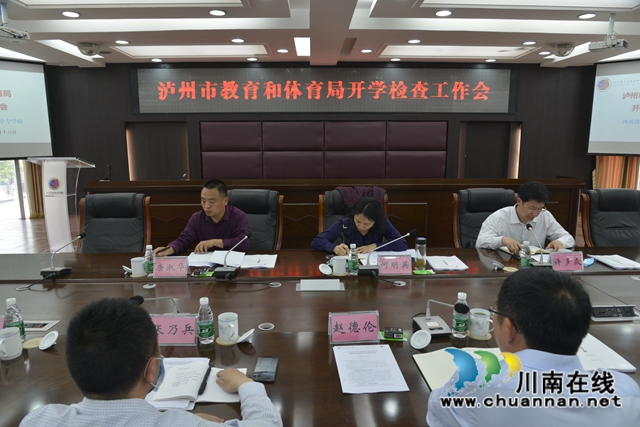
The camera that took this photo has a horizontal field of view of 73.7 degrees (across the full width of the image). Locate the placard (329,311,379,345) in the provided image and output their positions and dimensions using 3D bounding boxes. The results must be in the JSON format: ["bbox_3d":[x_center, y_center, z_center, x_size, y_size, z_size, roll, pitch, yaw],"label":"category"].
[{"bbox_3d":[0.134,0.442,1.691,0.190,0.110,0.086,-1,9,-8],"label":"placard"}]

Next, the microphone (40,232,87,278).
[{"bbox_3d":[-1.527,0.252,2.603,0.125,0.185,0.389,1,10,4],"label":"microphone"}]

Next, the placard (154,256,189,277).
[{"bbox_3d":[-0.861,0.309,2.486,0.195,0.113,0.080,0,10,0],"label":"placard"}]

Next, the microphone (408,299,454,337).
[{"bbox_3d":[0.462,0.405,1.667,0.135,0.190,0.300,-1,9,-7],"label":"microphone"}]

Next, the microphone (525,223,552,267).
[{"bbox_3d":[1.430,0.204,2.834,0.130,0.230,0.300,0,9,-3],"label":"microphone"}]

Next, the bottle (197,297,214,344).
[{"bbox_3d":[-0.446,0.418,1.666,0.060,0.178,0.060,0,10,0],"label":"bottle"}]

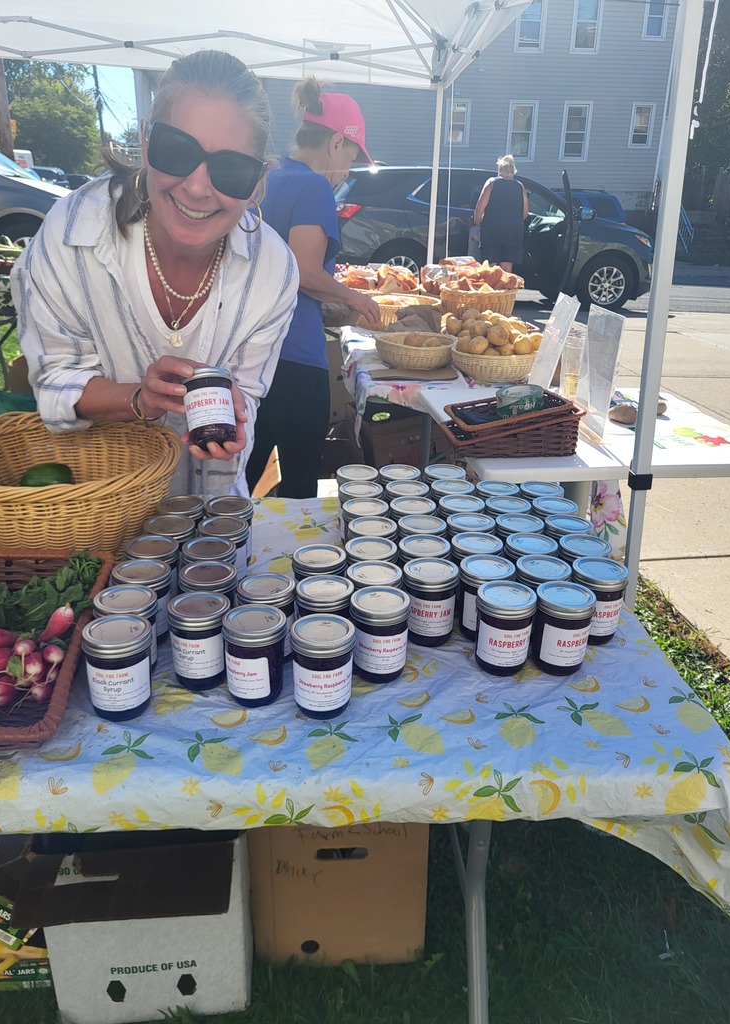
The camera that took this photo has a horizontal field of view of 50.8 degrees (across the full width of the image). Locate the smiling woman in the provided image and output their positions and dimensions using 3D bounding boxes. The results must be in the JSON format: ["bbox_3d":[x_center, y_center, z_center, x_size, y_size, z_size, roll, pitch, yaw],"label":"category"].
[{"bbox_3d":[-0.305,-0.013,1.456,0.470,1.457,0.630,-2,23,-9],"label":"smiling woman"}]

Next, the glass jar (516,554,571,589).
[{"bbox_3d":[0.235,0.119,1.035,0.073,0.099,0.073,8,23,14],"label":"glass jar"}]

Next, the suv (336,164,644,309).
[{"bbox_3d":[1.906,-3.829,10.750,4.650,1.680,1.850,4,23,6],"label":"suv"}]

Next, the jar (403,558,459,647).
[{"bbox_3d":[0.085,0.121,1.018,0.073,0.099,0.073,2,23,-1],"label":"jar"}]

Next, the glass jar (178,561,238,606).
[{"bbox_3d":[-0.200,0.124,0.998,0.073,0.098,0.073,0,23,-5],"label":"glass jar"}]

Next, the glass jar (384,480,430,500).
[{"bbox_3d":[0.071,0.007,1.299,0.073,0.099,0.073,2,22,3],"label":"glass jar"}]

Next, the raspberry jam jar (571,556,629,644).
[{"bbox_3d":[0.311,0.122,1.038,0.073,0.099,0.073,1,23,-1],"label":"raspberry jam jar"}]

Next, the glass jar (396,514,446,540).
[{"bbox_3d":[0.084,0.064,1.161,0.073,0.098,0.073,2,23,-1],"label":"glass jar"}]

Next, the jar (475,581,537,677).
[{"bbox_3d":[0.173,0.147,0.962,0.073,0.099,0.073,2,23,-1],"label":"jar"}]

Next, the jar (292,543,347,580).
[{"bbox_3d":[-0.061,0.106,1.042,0.071,0.099,0.071,2,23,-1],"label":"jar"}]

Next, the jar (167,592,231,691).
[{"bbox_3d":[-0.194,0.155,0.920,0.073,0.099,0.073,1,22,0],"label":"jar"}]

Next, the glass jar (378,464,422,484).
[{"bbox_3d":[0.061,-0.025,1.365,0.073,0.099,0.073,3,23,2],"label":"glass jar"}]

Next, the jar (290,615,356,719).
[{"bbox_3d":[-0.048,0.178,0.881,0.073,0.099,0.073,1,23,-1],"label":"jar"}]

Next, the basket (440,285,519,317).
[{"bbox_3d":[0.512,-0.951,3.528,0.370,0.145,0.350,3,23,4],"label":"basket"}]

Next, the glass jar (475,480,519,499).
[{"bbox_3d":[0.220,0.007,1.298,0.071,0.099,0.071,4,23,5],"label":"glass jar"}]

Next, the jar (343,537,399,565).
[{"bbox_3d":[0.008,0.095,1.082,0.073,0.099,0.073,1,23,-1],"label":"jar"}]

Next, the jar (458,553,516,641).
[{"bbox_3d":[0.161,0.118,1.032,0.071,0.099,0.071,2,23,-1],"label":"jar"}]

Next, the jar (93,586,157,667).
[{"bbox_3d":[-0.285,0.149,0.934,0.073,0.098,0.073,-5,24,-15],"label":"jar"}]

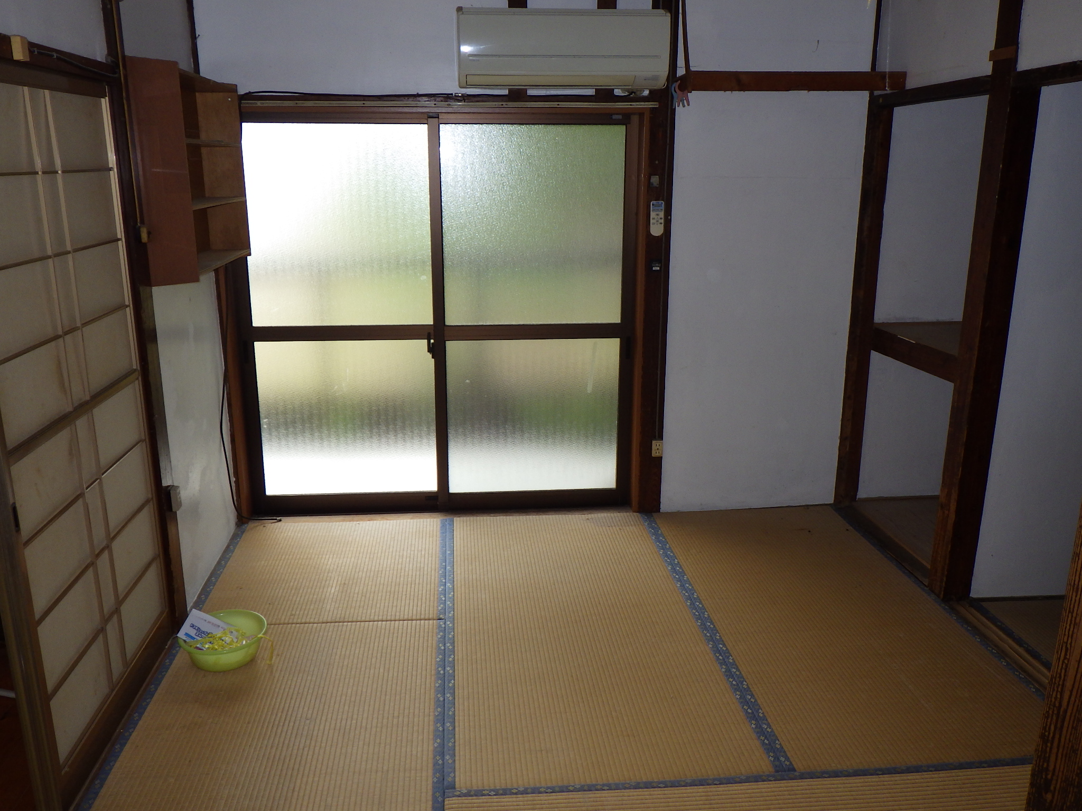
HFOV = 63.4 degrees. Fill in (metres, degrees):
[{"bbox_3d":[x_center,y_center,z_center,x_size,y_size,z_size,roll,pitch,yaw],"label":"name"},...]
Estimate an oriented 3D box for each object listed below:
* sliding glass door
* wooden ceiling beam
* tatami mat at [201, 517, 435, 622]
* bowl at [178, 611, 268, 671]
[{"bbox_3d":[-0.422,-0.343,3.700,1.681,1.709,0.082,-1,15,-5],"label":"sliding glass door"},{"bbox_3d":[0.949,-1.202,3.249,0.834,0.067,0.039,-1,15,-5],"label":"wooden ceiling beam"},{"bbox_3d":[-0.820,0.644,3.407,0.875,0.045,0.894,-1,15,-5],"label":"tatami mat"},{"bbox_3d":[-0.997,0.751,2.756,0.265,0.089,0.265,-1,15,-5],"label":"bowl"}]

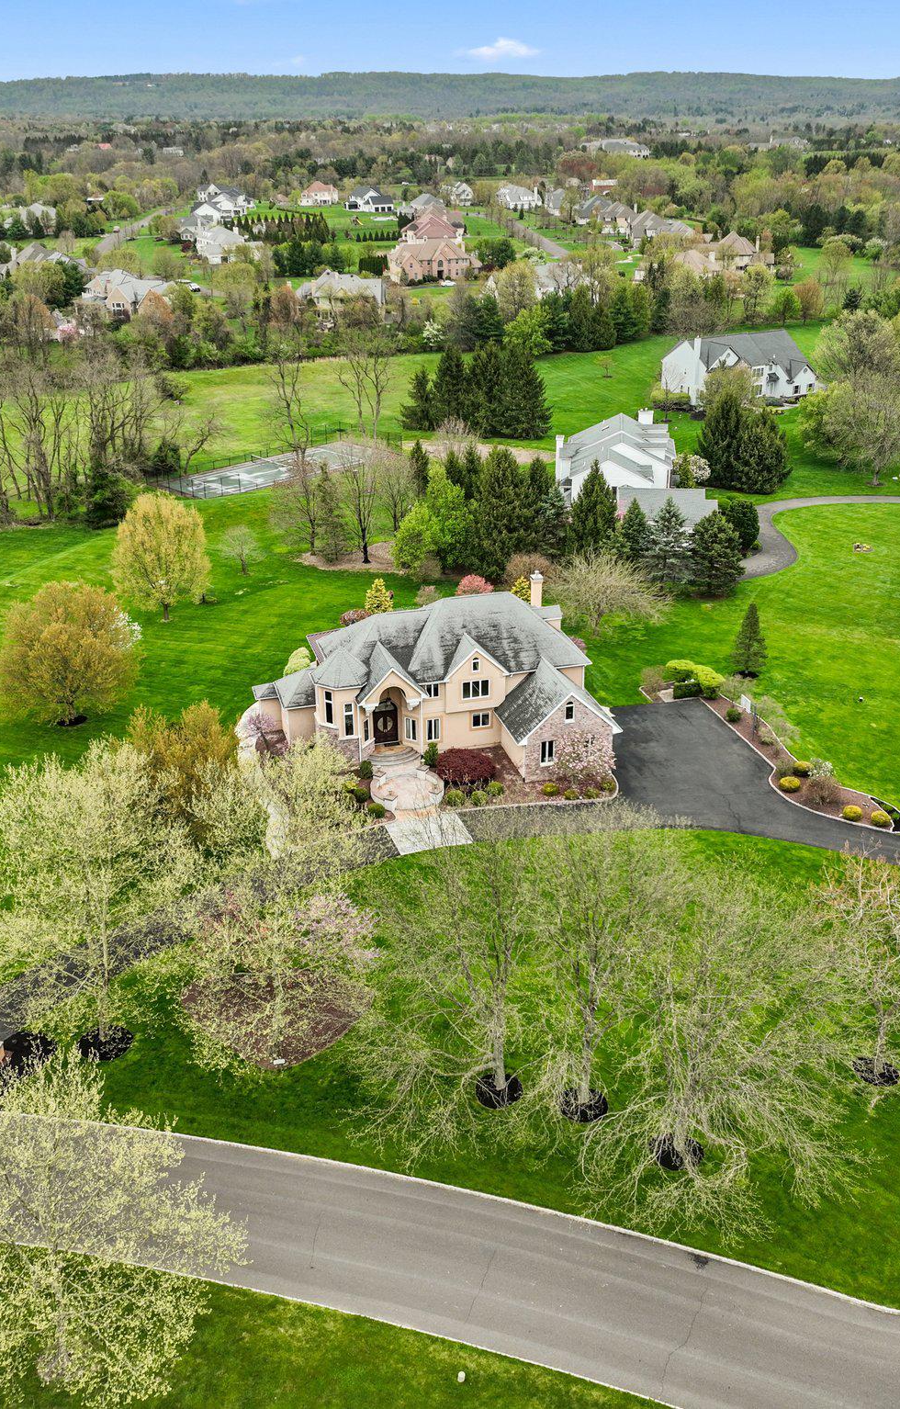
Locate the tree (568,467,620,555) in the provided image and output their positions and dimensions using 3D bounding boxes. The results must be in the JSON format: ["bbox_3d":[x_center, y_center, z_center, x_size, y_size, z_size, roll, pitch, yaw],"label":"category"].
[{"bbox_3d":[17.080,-22.500,153.010,6.230,11.050,6.230,3,25,6],"label":"tree"}]

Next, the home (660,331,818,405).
[{"bbox_3d":[51.000,-60.170,230.180,24.000,10.000,13.000,-12,28,-24],"label":"home"}]

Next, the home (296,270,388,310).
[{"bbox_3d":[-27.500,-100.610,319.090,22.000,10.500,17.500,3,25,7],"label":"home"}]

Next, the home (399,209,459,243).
[{"bbox_3d":[-7.000,-168.830,461.980,20.000,10.500,20.000,-1,25,-3],"label":"home"}]

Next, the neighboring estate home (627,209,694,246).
[{"bbox_3d":[75.300,-168.270,462.420,22.000,10.500,23.000,-2,25,-5],"label":"neighboring estate home"}]

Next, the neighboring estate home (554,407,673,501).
[{"bbox_3d":[22.600,-32.220,173.890,16.500,10.800,21.500,3,25,6],"label":"neighboring estate home"}]

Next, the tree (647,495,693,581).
[{"bbox_3d":[24.100,-18.250,141.600,5.000,9.100,5.000,0,25,0],"label":"tree"}]

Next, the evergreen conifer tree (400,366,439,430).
[{"bbox_3d":[-4.720,-50.030,212.400,6.240,10.120,6.240,-1,25,-1],"label":"evergreen conifer tree"}]

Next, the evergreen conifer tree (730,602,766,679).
[{"bbox_3d":[28.610,-6.310,123.130,3.110,7.260,3.110,6,26,13],"label":"evergreen conifer tree"}]

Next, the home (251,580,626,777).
[{"bbox_3d":[-1.870,-2.670,110.230,28.200,11.700,21.000,-7,26,-14],"label":"home"}]

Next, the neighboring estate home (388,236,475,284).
[{"bbox_3d":[-5.300,-126.940,372.280,21.500,10.600,14.500,-7,26,-15],"label":"neighboring estate home"}]

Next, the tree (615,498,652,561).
[{"bbox_3d":[20.900,-19.640,146.470,4.100,7.500,4.100,0,25,0],"label":"tree"}]

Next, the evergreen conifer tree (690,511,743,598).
[{"bbox_3d":[29.820,-16.730,142.960,5.590,9.200,5.590,5,26,11],"label":"evergreen conifer tree"}]

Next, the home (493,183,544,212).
[{"bbox_3d":[32.300,-234.260,602.490,19.000,10.000,14.000,-9,26,-18],"label":"home"}]

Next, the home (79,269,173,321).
[{"bbox_3d":[-78.700,-99.560,314.430,19.500,10.000,16.000,2,25,5],"label":"home"}]

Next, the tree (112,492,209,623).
[{"bbox_3d":[-29.870,-14.890,134.040,9.420,13.480,9.420,-6,26,-12],"label":"tree"}]

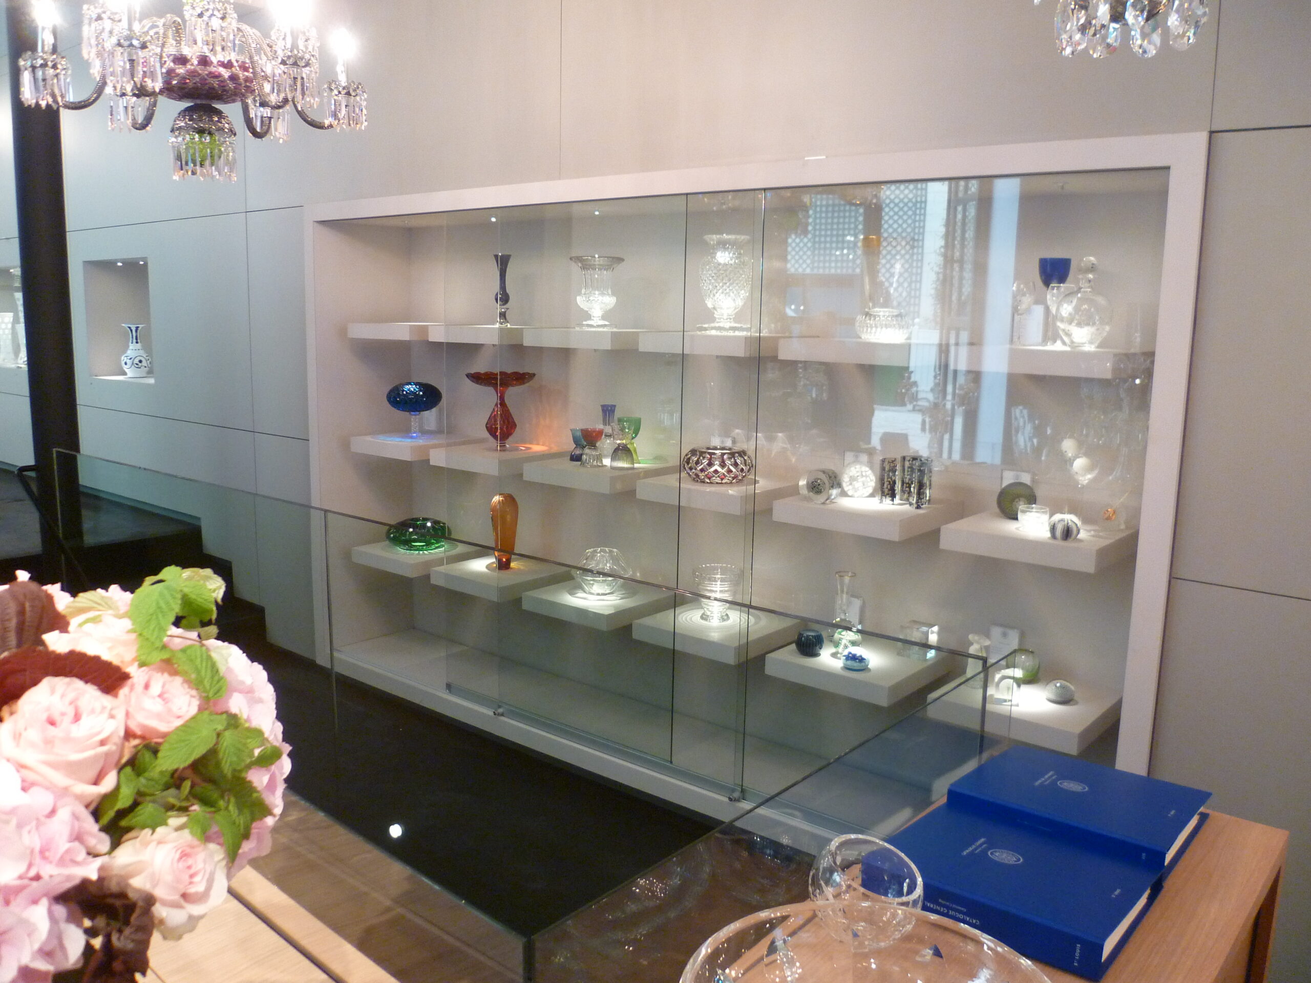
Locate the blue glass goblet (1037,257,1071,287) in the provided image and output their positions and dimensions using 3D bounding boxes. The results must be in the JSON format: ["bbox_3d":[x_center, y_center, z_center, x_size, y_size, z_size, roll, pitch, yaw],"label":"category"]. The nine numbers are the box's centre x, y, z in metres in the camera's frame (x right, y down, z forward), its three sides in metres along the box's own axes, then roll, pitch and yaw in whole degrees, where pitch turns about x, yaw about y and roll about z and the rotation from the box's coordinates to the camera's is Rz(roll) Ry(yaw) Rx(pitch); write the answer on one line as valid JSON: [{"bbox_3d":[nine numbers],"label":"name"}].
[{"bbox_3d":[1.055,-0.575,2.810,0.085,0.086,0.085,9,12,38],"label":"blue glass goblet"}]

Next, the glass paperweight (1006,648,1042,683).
[{"bbox_3d":[1.061,0.503,3.057,0.102,0.102,0.102,9,12,38],"label":"glass paperweight"}]

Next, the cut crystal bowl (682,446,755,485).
[{"bbox_3d":[0.206,-0.087,3.479,0.231,0.103,0.231,1,9,0],"label":"cut crystal bowl"}]

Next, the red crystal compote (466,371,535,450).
[{"bbox_3d":[-0.618,-0.322,4.238,0.275,0.301,0.275,1,9,0],"label":"red crystal compote"}]

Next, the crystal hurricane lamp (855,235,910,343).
[{"bbox_3d":[0.656,-0.576,3.031,0.153,0.294,0.153,9,12,38],"label":"crystal hurricane lamp"}]

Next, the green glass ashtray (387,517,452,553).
[{"bbox_3d":[-1.002,0.180,4.495,0.271,0.125,0.271,1,9,0],"label":"green glass ashtray"}]

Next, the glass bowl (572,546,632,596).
[{"bbox_3d":[-0.193,0.292,3.849,0.223,0.155,0.223,9,12,38],"label":"glass bowl"}]

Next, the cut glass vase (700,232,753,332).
[{"bbox_3d":[0.225,-0.656,3.370,0.169,0.303,0.169,1,9,0],"label":"cut glass vase"}]

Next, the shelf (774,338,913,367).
[{"bbox_3d":[0.649,-0.414,3.137,0.409,0.059,0.402,9,12,38],"label":"shelf"}]

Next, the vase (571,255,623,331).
[{"bbox_3d":[-0.213,-0.714,3.837,0.195,0.264,0.195,1,9,0],"label":"vase"}]

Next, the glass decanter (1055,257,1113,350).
[{"bbox_3d":[1.138,-0.497,2.807,0.151,0.236,0.151,9,12,38],"label":"glass decanter"}]

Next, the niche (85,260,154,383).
[{"bbox_3d":[-2.724,-0.913,5.666,0.731,0.625,0.291,9,12,38],"label":"niche"}]

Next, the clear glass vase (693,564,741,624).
[{"bbox_3d":[0.216,0.357,3.685,0.162,0.174,0.162,1,9,0],"label":"clear glass vase"}]

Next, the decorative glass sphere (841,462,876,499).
[{"bbox_3d":[0.631,-0.033,3.278,0.106,0.106,0.106,1,9,0],"label":"decorative glass sphere"}]

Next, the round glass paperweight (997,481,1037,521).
[{"bbox_3d":[1.025,0.023,2.992,0.112,0.107,0.048,9,12,38],"label":"round glass paperweight"}]

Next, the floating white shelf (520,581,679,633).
[{"bbox_3d":[-0.187,0.410,4.023,0.415,0.059,0.457,9,12,38],"label":"floating white shelf"}]

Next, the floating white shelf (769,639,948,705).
[{"bbox_3d":[0.627,0.535,3.295,0.409,0.059,0.402,9,12,38],"label":"floating white shelf"}]

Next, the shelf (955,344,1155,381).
[{"bbox_3d":[1.091,-0.358,2.866,0.415,0.059,0.457,9,12,38],"label":"shelf"}]

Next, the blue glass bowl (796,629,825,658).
[{"bbox_3d":[0.467,0.460,3.202,0.086,0.069,0.086,1,9,0],"label":"blue glass bowl"}]

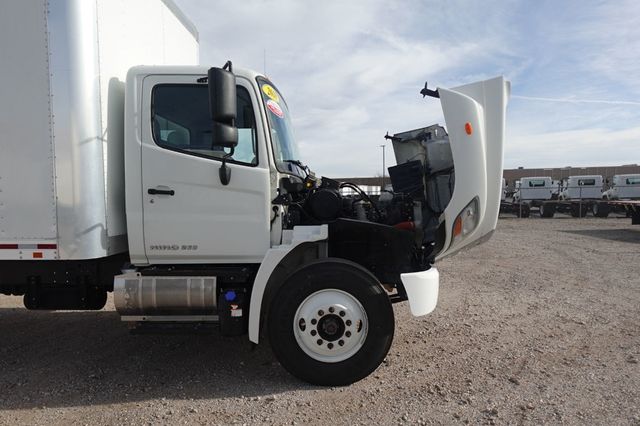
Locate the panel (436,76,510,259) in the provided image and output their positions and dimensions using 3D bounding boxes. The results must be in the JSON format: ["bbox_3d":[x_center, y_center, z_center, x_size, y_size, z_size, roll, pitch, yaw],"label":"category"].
[{"bbox_3d":[1.360,-0.439,3.780,0.820,1.530,2.000,0,3,1],"label":"panel"}]

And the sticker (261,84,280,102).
[{"bbox_3d":[-0.418,-1.028,3.063,0.020,0.145,0.240,-25,-9,27],"label":"sticker"}]

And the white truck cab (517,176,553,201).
[{"bbox_3d":[16.423,-1.857,27.242,2.150,1.750,1.600,1,4,20],"label":"white truck cab"}]

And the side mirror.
[{"bbox_3d":[-0.701,-0.773,2.588,0.125,0.570,0.210,1,4,15],"label":"side mirror"}]

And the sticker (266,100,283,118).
[{"bbox_3d":[-0.379,-0.903,3.071,0.020,0.145,0.240,-21,-7,27],"label":"sticker"}]

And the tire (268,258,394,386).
[{"bbox_3d":[0.095,0.899,2.995,1.030,1.030,0.280,0,3,1],"label":"tire"}]

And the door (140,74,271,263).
[{"bbox_3d":[-0.930,-0.364,2.953,1.060,1.550,0.200,0,3,1],"label":"door"}]

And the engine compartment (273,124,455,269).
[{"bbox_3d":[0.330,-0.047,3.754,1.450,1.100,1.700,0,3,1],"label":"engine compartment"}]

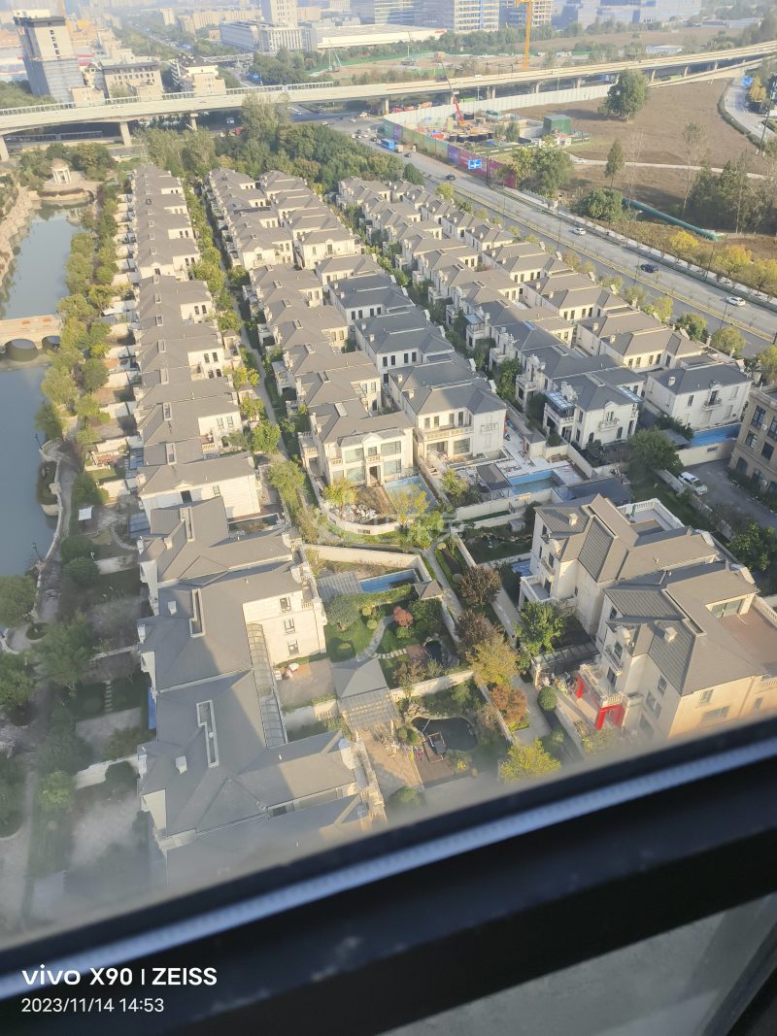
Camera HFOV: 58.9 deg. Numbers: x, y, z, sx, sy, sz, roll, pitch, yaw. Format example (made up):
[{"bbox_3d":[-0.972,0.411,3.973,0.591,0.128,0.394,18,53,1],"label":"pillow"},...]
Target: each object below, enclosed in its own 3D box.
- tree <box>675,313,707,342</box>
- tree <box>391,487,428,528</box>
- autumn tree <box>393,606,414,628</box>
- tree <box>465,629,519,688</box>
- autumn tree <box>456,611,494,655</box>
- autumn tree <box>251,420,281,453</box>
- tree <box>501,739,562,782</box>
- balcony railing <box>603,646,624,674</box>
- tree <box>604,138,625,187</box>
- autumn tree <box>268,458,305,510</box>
[{"bbox_3d":[61.118,-37.593,139.394,6.190,7.390,6.190,-12,38,-12],"label":"tree"},{"bbox_3d":[2.925,-1.150,96.330,5.220,6.390,5.220,-2,37,1],"label":"tree"},{"bbox_3d":[1.950,12.720,89.170,2.600,3.200,2.600,-2,38,1],"label":"autumn tree"},{"bbox_3d":[12.060,17.090,80.780,5.800,8.600,5.800,-2,38,2],"label":"tree"},{"bbox_3d":[9.764,13.256,77.527,4.720,5.920,4.720,-2,37,1],"label":"autumn tree"},{"bbox_3d":[-21.850,-14.360,122.740,4.800,6.400,4.800,-12,39,-11],"label":"autumn tree"},{"bbox_3d":[14.530,25.700,70.580,5.400,4.600,5.400,-2,38,1],"label":"tree"},{"bbox_3d":[24.170,15.530,74.090,0.870,1.020,3.070,-12,39,-11],"label":"balcony railing"},{"bbox_3d":[85.830,-135.400,262.620,6.300,16.700,6.300,-12,39,-11],"label":"tree"},{"bbox_3d":[-16.240,-5.230,111.110,5.800,8.800,5.800,-12,39,-11],"label":"autumn tree"}]

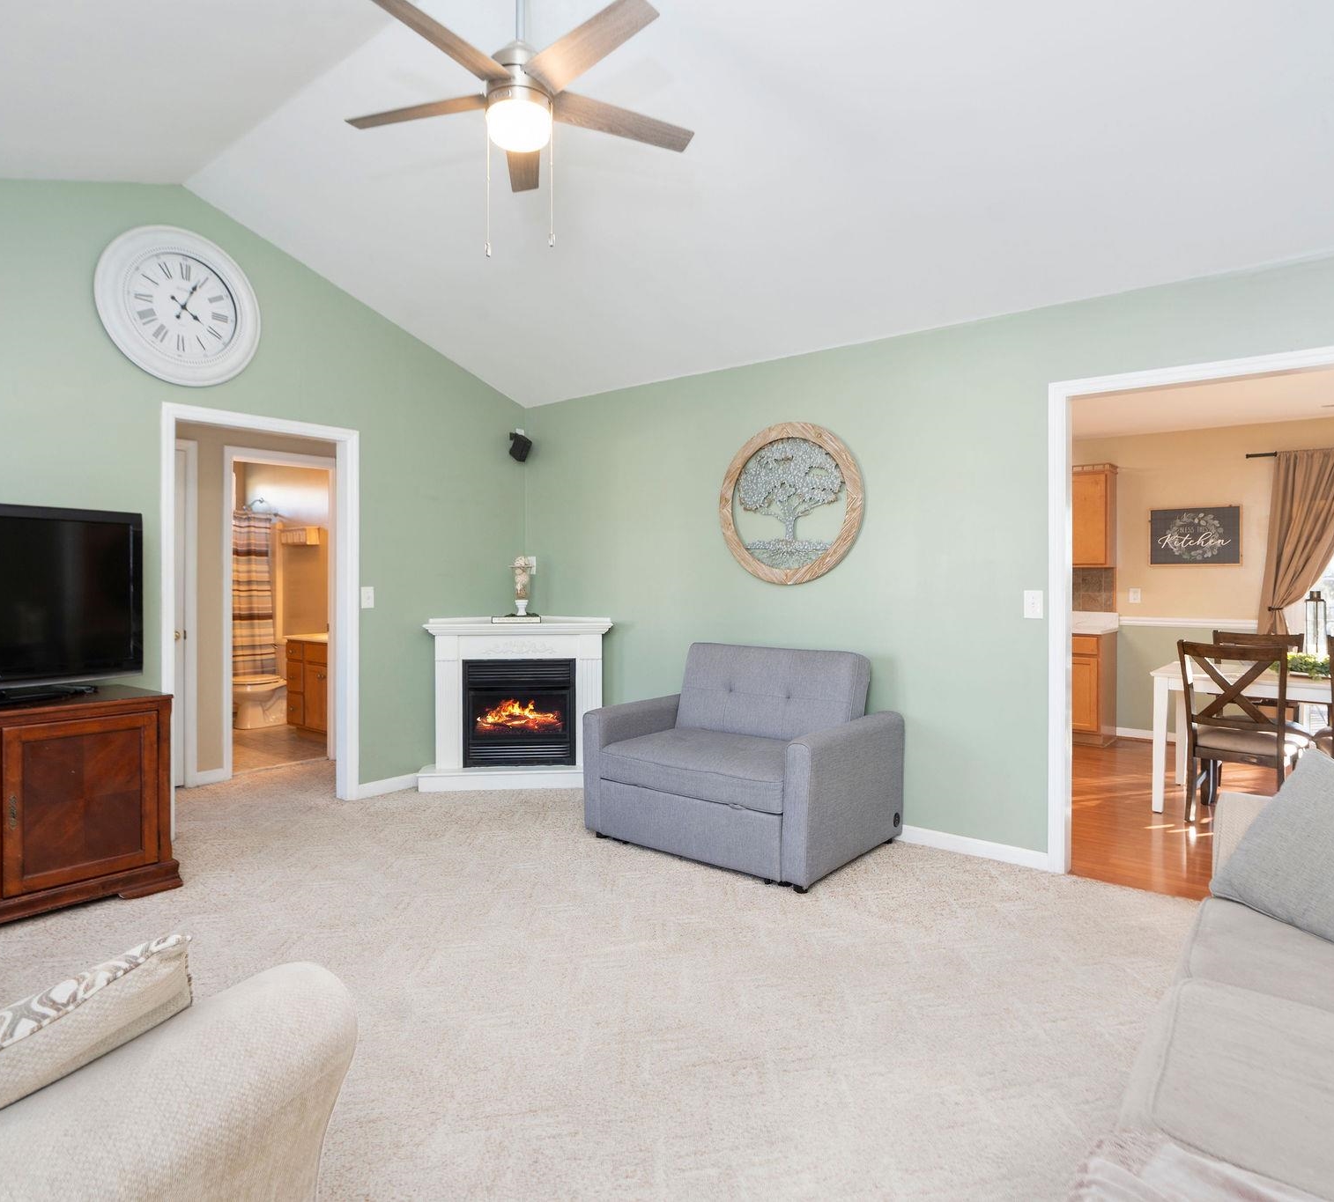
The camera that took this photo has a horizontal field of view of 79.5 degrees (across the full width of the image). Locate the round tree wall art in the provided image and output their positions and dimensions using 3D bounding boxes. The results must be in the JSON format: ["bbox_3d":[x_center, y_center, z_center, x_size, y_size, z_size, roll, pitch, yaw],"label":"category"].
[{"bbox_3d":[0.632,-0.511,4.210,0.850,0.850,0.035,1,2,38],"label":"round tree wall art"}]

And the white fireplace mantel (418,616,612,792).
[{"bbox_3d":[-0.940,0.615,5.168,1.170,1.030,0.690,0,1,-7],"label":"white fireplace mantel"}]

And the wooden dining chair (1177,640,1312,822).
[{"bbox_3d":[3.069,0.692,4.257,0.540,0.955,0.460,-1,2,-44],"label":"wooden dining chair"}]

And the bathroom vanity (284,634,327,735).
[{"bbox_3d":[-2.572,0.694,6.457,0.860,0.820,0.540,1,2,38],"label":"bathroom vanity"}]

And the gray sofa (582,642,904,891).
[{"bbox_3d":[0.359,0.706,3.911,1.240,0.910,0.870,1,2,38],"label":"gray sofa"}]

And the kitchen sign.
[{"bbox_3d":[4.071,-0.499,6.174,0.590,0.445,0.030,1,2,38],"label":"kitchen sign"}]

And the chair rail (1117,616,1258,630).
[{"bbox_3d":[4.048,0.169,6.237,0.930,0.075,0.030,1,1,38],"label":"chair rail"}]

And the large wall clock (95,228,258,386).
[{"bbox_3d":[-2.300,-1.397,3.818,0.060,0.722,0.722,1,1,38],"label":"large wall clock"}]

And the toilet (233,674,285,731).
[{"bbox_3d":[-3.523,0.716,6.964,0.430,0.730,0.700,1,1,38],"label":"toilet"}]

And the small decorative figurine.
[{"bbox_3d":[-0.897,-0.096,4.979,0.125,0.385,0.125,0,1,-5],"label":"small decorative figurine"}]

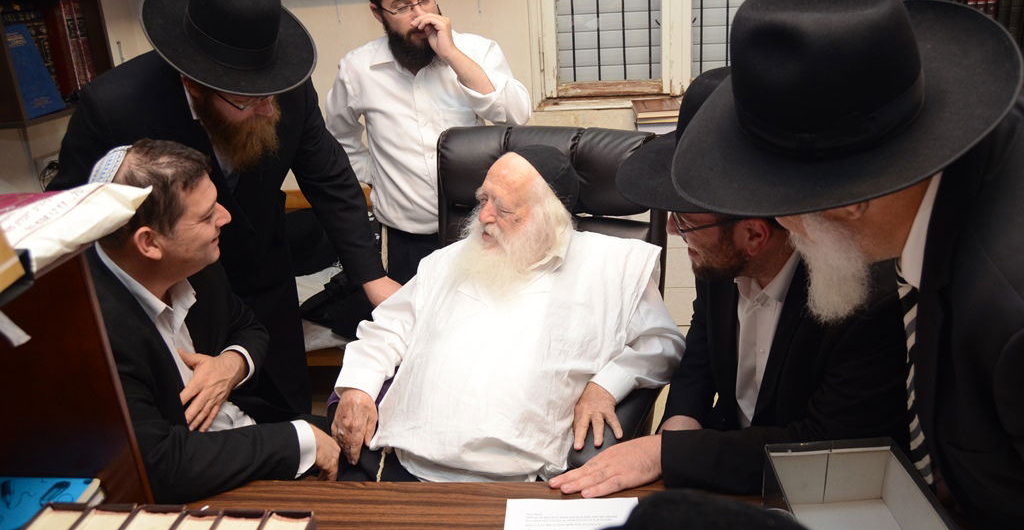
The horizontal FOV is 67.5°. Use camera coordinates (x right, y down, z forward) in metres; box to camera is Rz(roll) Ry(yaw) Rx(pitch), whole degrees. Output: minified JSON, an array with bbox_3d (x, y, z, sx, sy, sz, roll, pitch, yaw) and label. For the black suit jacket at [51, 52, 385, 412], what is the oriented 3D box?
[{"bbox_3d":[-0.636,-0.059,1.704,0.660,0.760,0.480,-12,30,-21],"label":"black suit jacket"}]

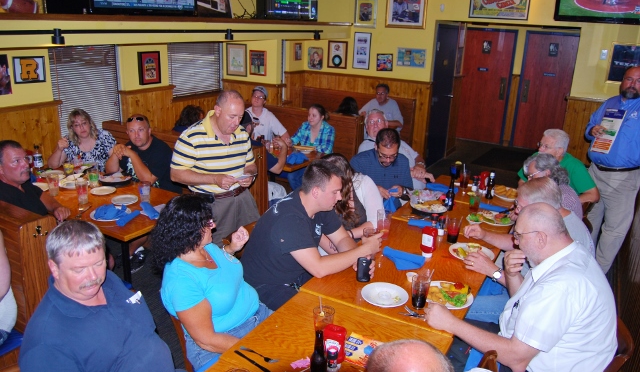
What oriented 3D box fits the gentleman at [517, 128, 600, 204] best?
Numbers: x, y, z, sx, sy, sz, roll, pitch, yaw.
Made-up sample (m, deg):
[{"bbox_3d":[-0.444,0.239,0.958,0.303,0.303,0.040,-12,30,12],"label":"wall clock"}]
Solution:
[{"bbox_3d":[1.889,0.199,3.944,0.750,1.320,0.540,10,21,25],"label":"gentleman"}]

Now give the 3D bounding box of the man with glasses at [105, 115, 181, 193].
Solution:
[{"bbox_3d":[-1.380,0.065,4.004,0.580,1.310,0.750,8,18,18],"label":"man with glasses"}]

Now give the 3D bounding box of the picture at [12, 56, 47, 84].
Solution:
[{"bbox_3d":[-2.429,-0.972,4.018,0.025,0.213,0.261,12,20,29],"label":"picture"}]

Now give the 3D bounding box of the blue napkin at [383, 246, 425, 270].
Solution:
[{"bbox_3d":[0.478,0.428,2.811,0.260,0.035,0.190,11,21,28],"label":"blue napkin"}]

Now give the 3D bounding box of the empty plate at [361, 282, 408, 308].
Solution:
[{"bbox_3d":[0.316,0.533,2.329,0.235,0.026,0.235,2,17,-1],"label":"empty plate"}]

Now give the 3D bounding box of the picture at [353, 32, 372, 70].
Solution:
[{"bbox_3d":[0.634,-2.041,7.290,0.287,0.530,0.030,13,22,31],"label":"picture"}]

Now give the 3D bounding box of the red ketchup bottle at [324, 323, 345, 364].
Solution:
[{"bbox_3d":[0.058,0.633,1.882,0.086,0.184,0.055,12,22,28],"label":"red ketchup bottle"}]

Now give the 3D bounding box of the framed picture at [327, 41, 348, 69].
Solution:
[{"bbox_3d":[0.272,-2.046,7.536,0.360,0.410,0.030,13,22,31],"label":"framed picture"}]

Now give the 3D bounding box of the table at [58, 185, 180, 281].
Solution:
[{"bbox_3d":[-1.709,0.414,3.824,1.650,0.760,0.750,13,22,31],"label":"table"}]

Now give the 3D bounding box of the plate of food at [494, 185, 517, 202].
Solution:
[{"bbox_3d":[1.550,0.064,3.874,0.300,0.065,0.330,2,17,-1],"label":"plate of food"}]

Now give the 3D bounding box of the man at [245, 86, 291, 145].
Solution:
[{"bbox_3d":[-0.752,-0.480,5.647,0.540,1.320,0.740,12,21,27],"label":"man"}]

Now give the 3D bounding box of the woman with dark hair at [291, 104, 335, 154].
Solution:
[{"bbox_3d":[-0.052,-0.276,5.430,0.520,1.200,0.750,13,22,31],"label":"woman with dark hair"}]

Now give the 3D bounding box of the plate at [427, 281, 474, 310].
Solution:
[{"bbox_3d":[0.637,0.532,2.408,0.260,0.068,0.265,1,19,-1],"label":"plate"}]

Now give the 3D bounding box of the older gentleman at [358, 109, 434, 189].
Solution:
[{"bbox_3d":[0.570,0.019,4.280,0.580,1.310,0.740,-8,19,-30],"label":"older gentleman"}]

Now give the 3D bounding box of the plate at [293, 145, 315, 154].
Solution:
[{"bbox_3d":[-0.158,-0.406,5.190,0.240,0.070,0.220,12,20,29],"label":"plate"}]

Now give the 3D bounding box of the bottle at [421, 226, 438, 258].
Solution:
[{"bbox_3d":[0.650,0.331,2.867,0.090,0.190,0.060,13,22,31],"label":"bottle"}]

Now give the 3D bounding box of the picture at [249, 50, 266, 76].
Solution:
[{"bbox_3d":[-0.803,-1.577,6.185,0.265,0.305,0.030,13,22,31],"label":"picture"}]

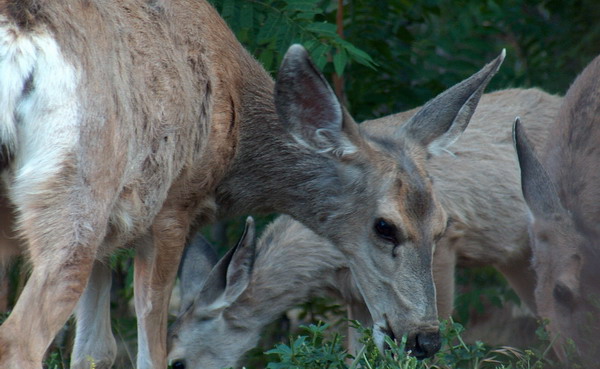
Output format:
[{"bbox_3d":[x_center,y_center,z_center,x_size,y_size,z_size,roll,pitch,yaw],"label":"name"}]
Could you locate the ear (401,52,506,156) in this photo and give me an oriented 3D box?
[{"bbox_3d":[0.225,-0.122,6.450,0.200,0.070,0.085,-45,6,-10],"label":"ear"}]

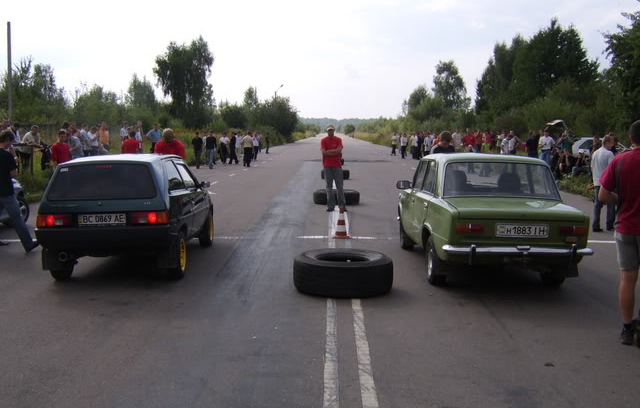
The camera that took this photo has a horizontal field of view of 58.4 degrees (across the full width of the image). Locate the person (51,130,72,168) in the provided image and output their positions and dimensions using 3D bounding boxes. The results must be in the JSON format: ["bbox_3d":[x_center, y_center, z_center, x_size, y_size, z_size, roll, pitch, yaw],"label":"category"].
[{"bbox_3d":[-6.276,-0.909,14.000,0.500,1.720,0.330,-2,7,-18],"label":"person"}]

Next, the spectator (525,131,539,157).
[{"bbox_3d":[8.304,-1.964,22.500,0.500,1.750,0.360,2,8,17],"label":"spectator"}]

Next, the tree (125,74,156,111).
[{"bbox_3d":[-22.597,-11.793,72.551,4.600,9.020,4.600,0,7,0],"label":"tree"}]

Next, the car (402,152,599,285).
[{"bbox_3d":[2.070,0.066,7.750,1.580,1.430,3.850,0,7,1],"label":"car"}]

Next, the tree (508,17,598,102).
[{"bbox_3d":[19.921,-9.969,48.685,7.400,11.220,7.400,0,7,0],"label":"tree"}]

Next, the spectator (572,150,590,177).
[{"bbox_3d":[8.720,-1.314,19.185,0.580,0.950,0.800,7,10,45],"label":"spectator"}]

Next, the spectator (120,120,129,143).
[{"bbox_3d":[-9.169,-2.994,27.000,0.500,1.740,0.320,-3,8,-27],"label":"spectator"}]

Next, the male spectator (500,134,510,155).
[{"bbox_3d":[7.058,-1.781,21.747,0.420,1.700,0.520,4,8,26],"label":"male spectator"}]

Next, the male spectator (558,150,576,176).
[{"bbox_3d":[8.201,-1.263,18.990,0.580,0.950,0.750,5,9,33],"label":"male spectator"}]

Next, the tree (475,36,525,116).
[{"bbox_3d":[15.417,-9.326,49.224,4.700,9.840,4.700,0,7,0],"label":"tree"}]

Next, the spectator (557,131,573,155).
[{"bbox_3d":[8.865,-1.760,20.700,0.580,1.740,0.420,6,9,37],"label":"spectator"}]

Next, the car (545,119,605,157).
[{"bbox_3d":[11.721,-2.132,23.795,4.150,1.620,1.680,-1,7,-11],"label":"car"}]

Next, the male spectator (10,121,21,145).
[{"bbox_3d":[-9.764,-1.739,18.406,0.320,1.740,0.500,5,9,37],"label":"male spectator"}]

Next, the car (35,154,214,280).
[{"bbox_3d":[-2.380,0.002,7.850,1.540,1.400,3.500,0,7,-2],"label":"car"}]

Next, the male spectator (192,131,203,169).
[{"bbox_3d":[-5.587,-2.411,26.200,0.500,1.720,0.360,-1,7,-11],"label":"male spectator"}]

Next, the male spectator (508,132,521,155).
[{"bbox_3d":[6.926,-1.717,20.407,0.520,1.750,0.340,6,9,41],"label":"male spectator"}]

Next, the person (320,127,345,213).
[{"bbox_3d":[0.262,-0.747,12.010,0.500,1.800,0.340,0,7,-1],"label":"person"}]

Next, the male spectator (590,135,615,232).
[{"bbox_3d":[5.137,-0.362,10.385,0.550,1.760,0.420,5,9,33],"label":"male spectator"}]

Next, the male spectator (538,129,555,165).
[{"bbox_3d":[8.221,-1.788,20.800,0.580,1.760,0.400,2,7,14],"label":"male spectator"}]

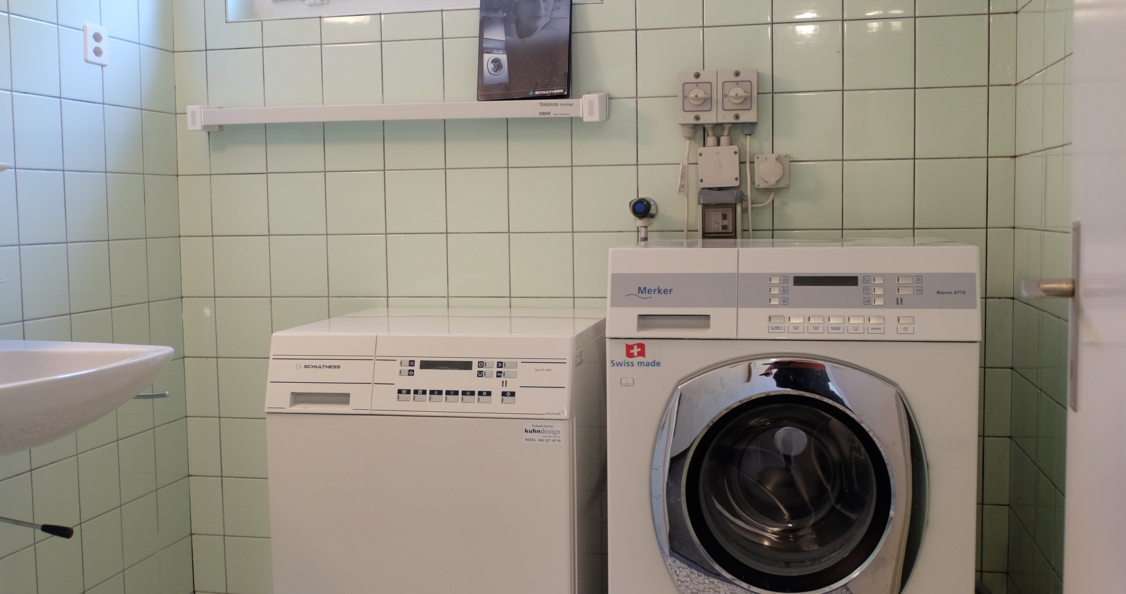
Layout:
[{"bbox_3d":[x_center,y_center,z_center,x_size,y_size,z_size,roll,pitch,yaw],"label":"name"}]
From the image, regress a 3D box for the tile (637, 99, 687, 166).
[{"bbox_3d":[0.246,-0.379,2.575,0.150,0.150,0.010,0,4,12],"label":"tile"}]

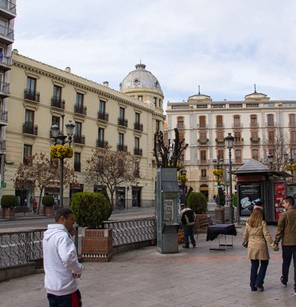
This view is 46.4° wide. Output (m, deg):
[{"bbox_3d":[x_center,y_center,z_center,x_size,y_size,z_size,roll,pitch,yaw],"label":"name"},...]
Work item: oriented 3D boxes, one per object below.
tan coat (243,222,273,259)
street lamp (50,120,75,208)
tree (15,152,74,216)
[{"bbox_3d":[2.161,1.702,6.750,0.570,0.770,0.360,-3,-8,22],"label":"tan coat"},{"bbox_3d":[-4.719,1.058,19.339,1.600,5.949,1.000,-7,-10,41],"label":"street lamp"},{"bbox_3d":[-9.414,2.762,31.924,5.500,5.767,5.200,0,-8,0],"label":"tree"}]

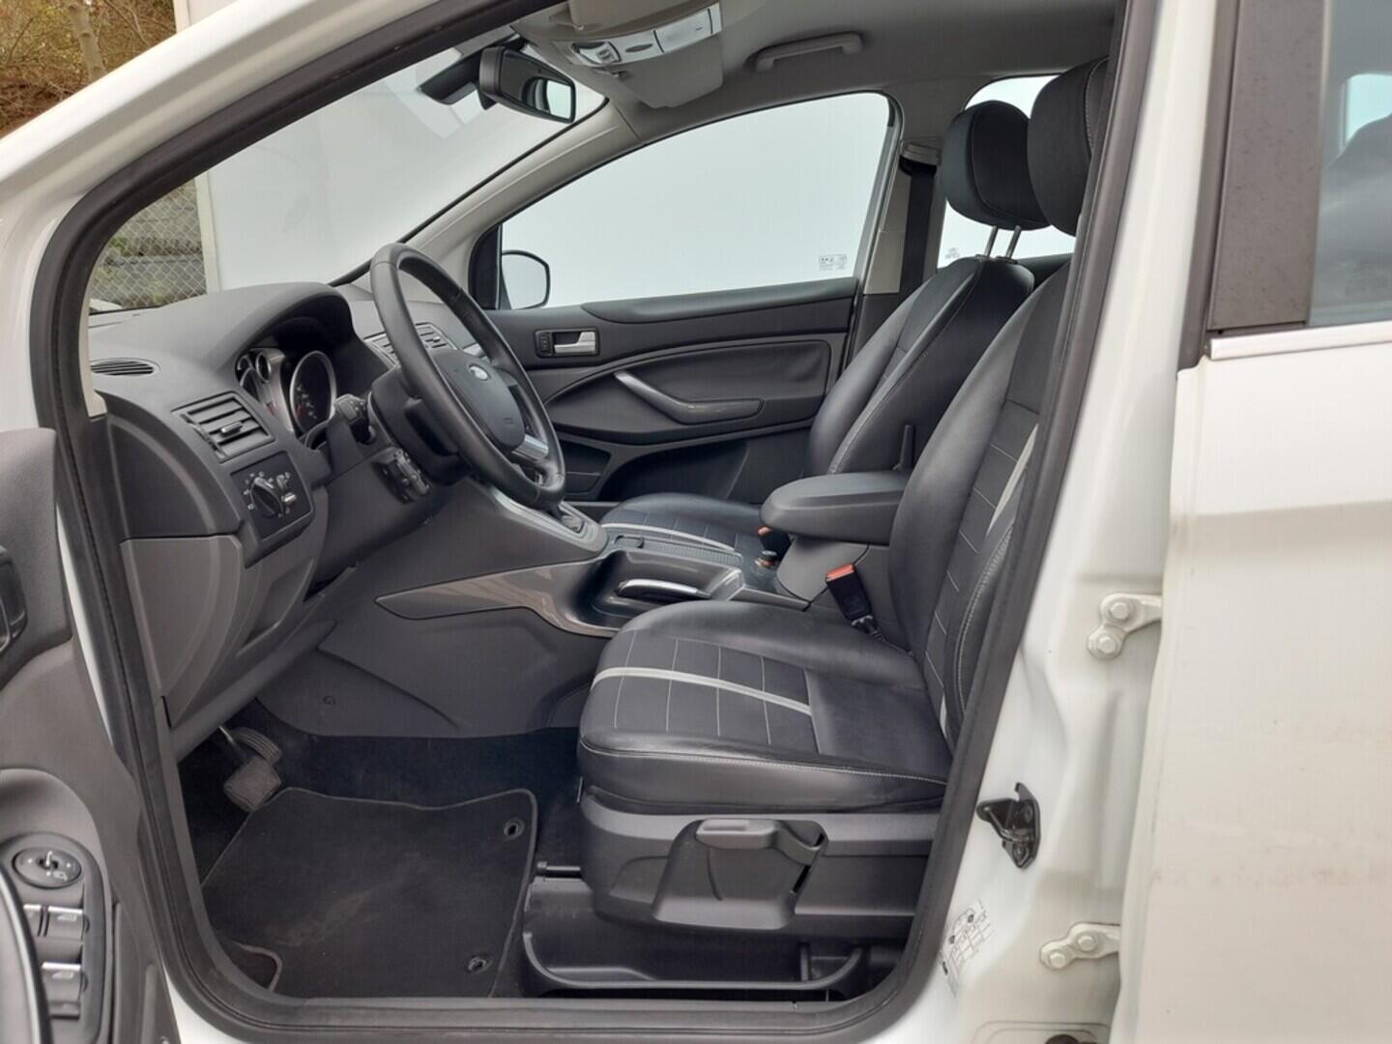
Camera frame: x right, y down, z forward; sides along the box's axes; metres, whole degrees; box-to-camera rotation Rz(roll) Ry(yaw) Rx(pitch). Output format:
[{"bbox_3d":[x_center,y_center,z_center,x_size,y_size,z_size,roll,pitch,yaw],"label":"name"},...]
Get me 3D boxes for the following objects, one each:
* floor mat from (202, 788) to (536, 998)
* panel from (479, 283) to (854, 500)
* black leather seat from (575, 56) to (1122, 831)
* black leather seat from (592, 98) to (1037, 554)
[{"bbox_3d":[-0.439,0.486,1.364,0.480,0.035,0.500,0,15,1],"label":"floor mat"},{"bbox_3d":[-0.066,-0.269,2.280,0.910,0.540,0.120,0,15,1],"label":"panel"},{"bbox_3d":[0.227,-0.124,1.234,0.730,0.840,0.520,0,15,1],"label":"black leather seat"},{"bbox_3d":[0.216,-0.340,1.943,0.830,0.890,0.520,0,15,1],"label":"black leather seat"}]

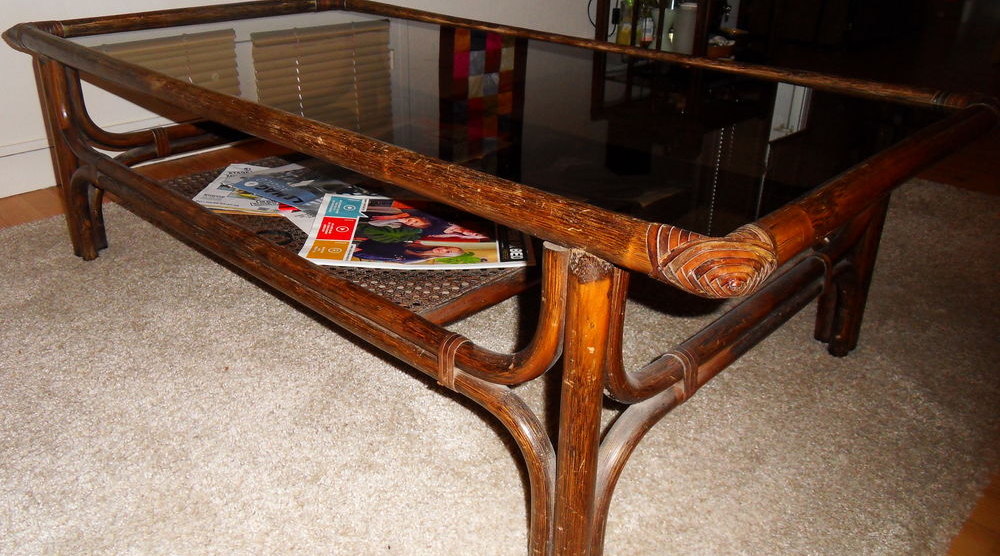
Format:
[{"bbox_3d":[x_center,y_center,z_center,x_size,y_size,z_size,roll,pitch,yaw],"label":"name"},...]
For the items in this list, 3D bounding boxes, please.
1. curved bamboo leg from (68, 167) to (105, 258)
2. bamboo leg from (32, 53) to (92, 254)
[{"bbox_3d":[-0.804,-0.127,1.516,0.097,0.201,0.037,23,33,38],"label":"curved bamboo leg"},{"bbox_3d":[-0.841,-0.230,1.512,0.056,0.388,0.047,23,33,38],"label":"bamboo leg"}]

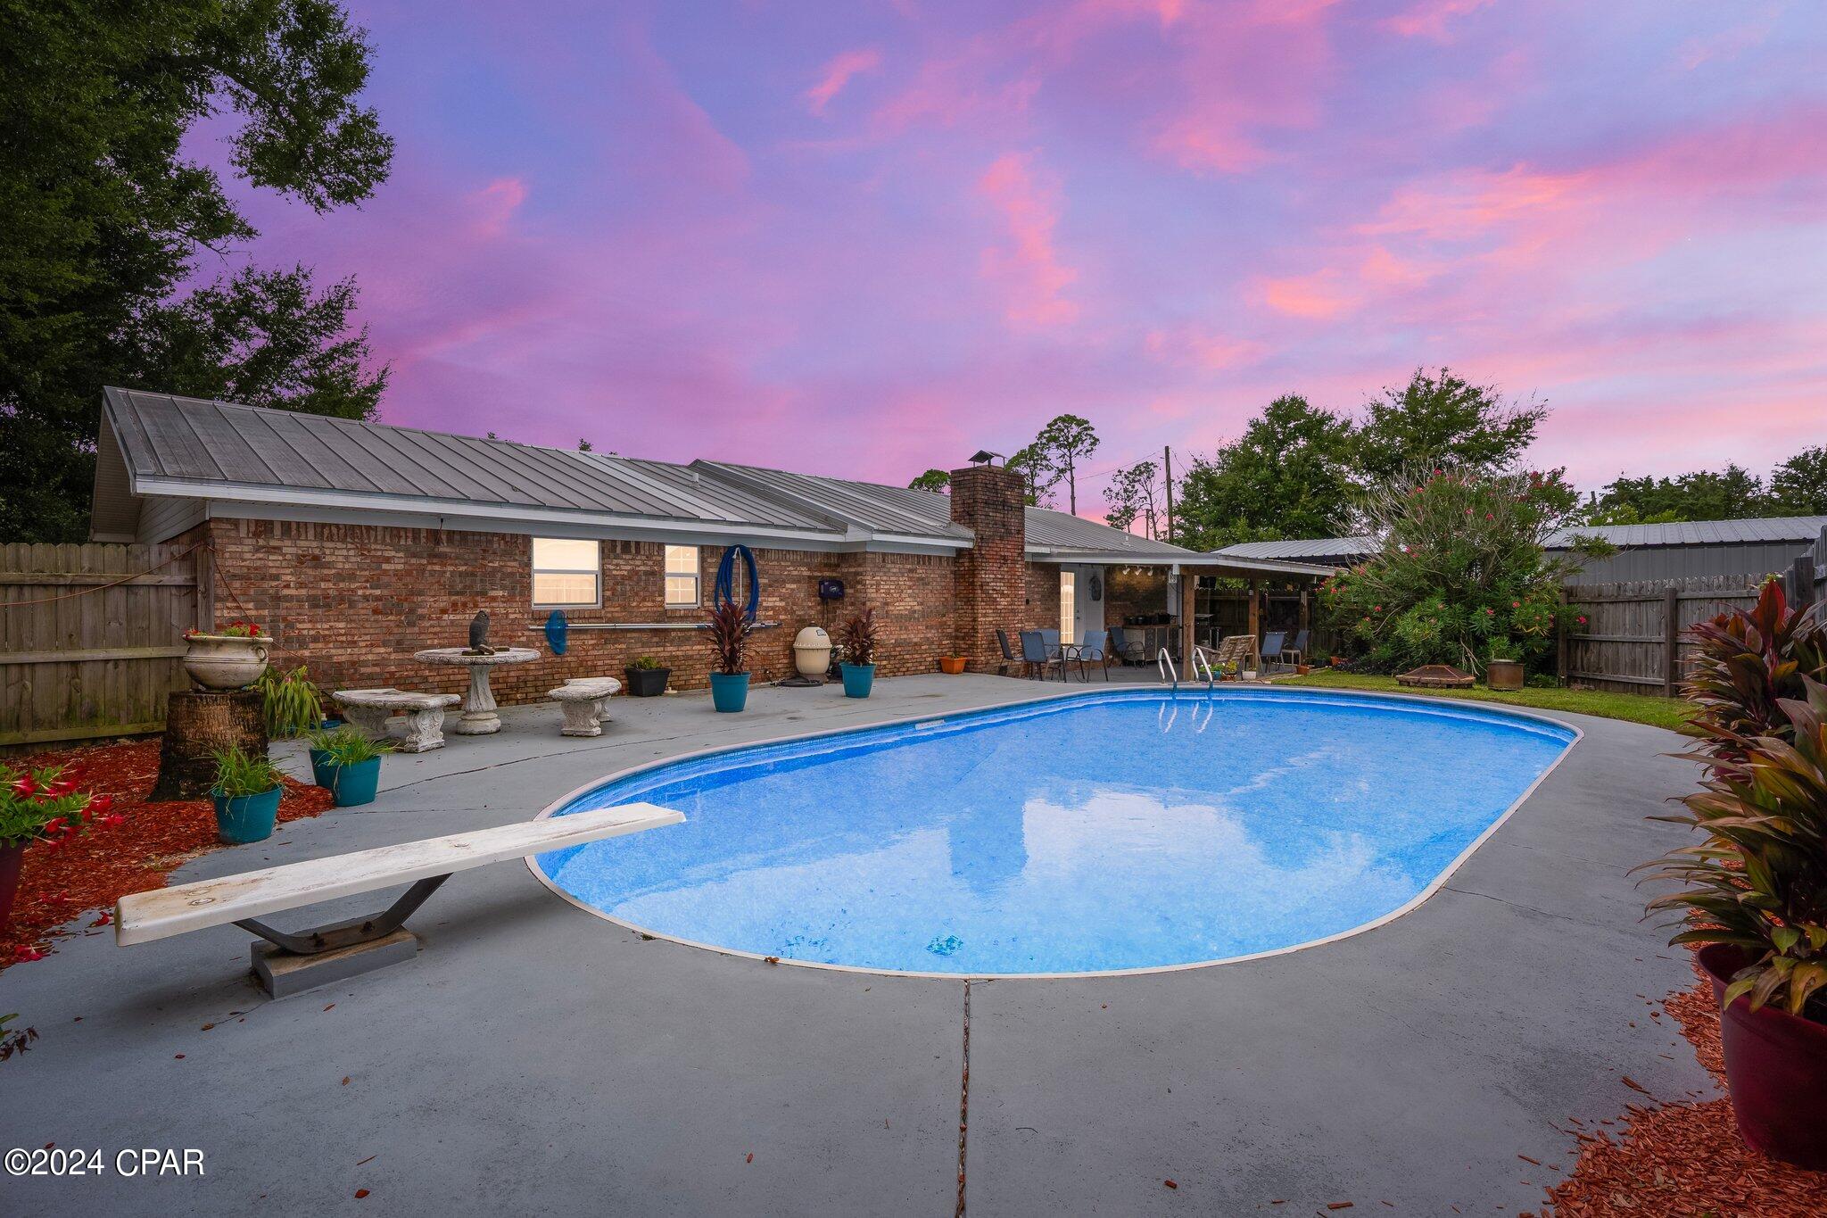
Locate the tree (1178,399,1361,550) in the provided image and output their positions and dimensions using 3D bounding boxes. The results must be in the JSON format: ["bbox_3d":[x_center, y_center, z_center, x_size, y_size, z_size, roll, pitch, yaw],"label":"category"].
[{"bbox_3d":[12.159,-3.100,28.000,6.400,8.600,6.200,0,0,0],"label":"tree"}]

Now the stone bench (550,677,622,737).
[{"bbox_3d":[-3.120,0.935,7.830,0.550,0.415,1.330,0,0,-14],"label":"stone bench"}]

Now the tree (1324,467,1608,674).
[{"bbox_3d":[10.100,-0.668,15.000,4.600,3.870,4.200,0,1,34],"label":"tree"}]

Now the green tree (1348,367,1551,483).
[{"bbox_3d":[18.300,-3.534,28.000,7.000,9.700,6.500,0,1,33],"label":"green tree"}]

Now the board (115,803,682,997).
[{"bbox_3d":[-1.730,1.050,3.030,0.360,0.320,1.770,0,1,44],"label":"board"}]

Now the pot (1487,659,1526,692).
[{"bbox_3d":[8.974,1.000,12.300,0.450,0.450,0.450,0,0,0],"label":"pot"}]

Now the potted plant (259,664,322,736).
[{"bbox_3d":[-5.820,0.825,7.500,0.600,0.660,0.550,0,1,-38],"label":"potted plant"}]

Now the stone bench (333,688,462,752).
[{"bbox_3d":[-4.430,0.945,6.930,1.330,0.415,0.550,0,1,27],"label":"stone bench"}]

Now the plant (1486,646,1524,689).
[{"bbox_3d":[8.974,0.890,12.300,0.480,0.690,0.480,0,0,0],"label":"plant"}]

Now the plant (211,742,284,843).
[{"bbox_3d":[-3.430,0.941,4.170,0.320,0.465,0.320,-1,1,-39],"label":"plant"}]

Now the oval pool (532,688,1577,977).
[{"bbox_3d":[2.133,1.668,6.826,4.960,1.100,10.020,0,1,44],"label":"oval pool"}]

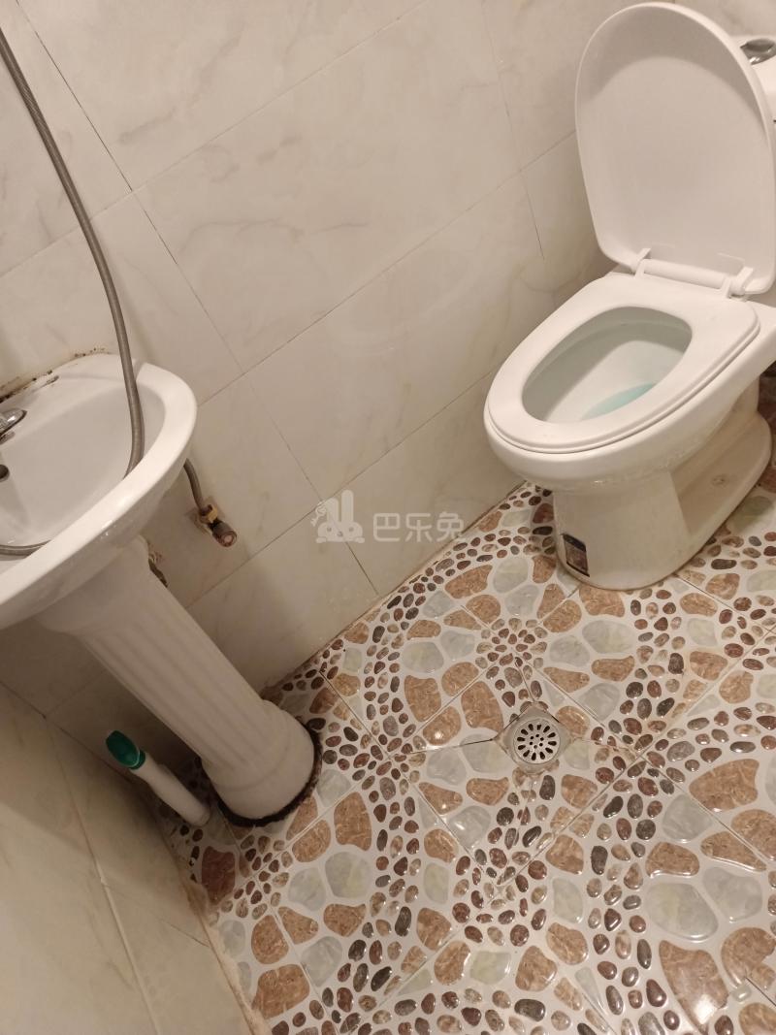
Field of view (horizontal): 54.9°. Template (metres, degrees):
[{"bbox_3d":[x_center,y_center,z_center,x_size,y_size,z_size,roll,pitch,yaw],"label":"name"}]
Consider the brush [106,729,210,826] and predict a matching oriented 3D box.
[{"bbox_3d":[-0.400,0.460,1.310,0.049,0.260,0.049,-39,36,-12],"label":"brush"}]

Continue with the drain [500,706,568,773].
[{"bbox_3d":[0.249,0.375,1.253,0.094,0.012,0.094,-39,44,-11],"label":"drain"}]

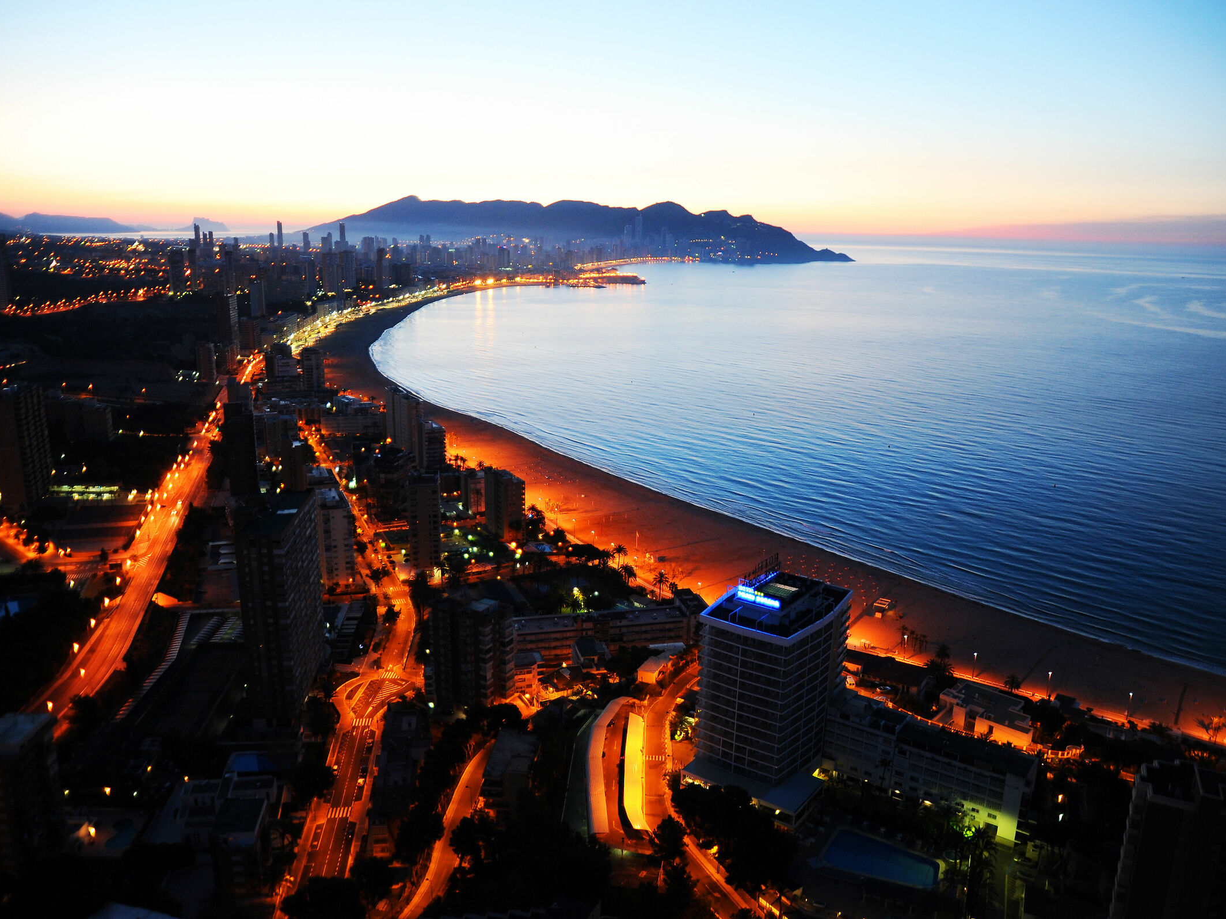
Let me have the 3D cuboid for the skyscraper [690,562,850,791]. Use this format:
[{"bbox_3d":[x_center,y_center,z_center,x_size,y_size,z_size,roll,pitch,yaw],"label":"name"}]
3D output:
[{"bbox_3d":[47.060,59.730,263.870,24.100,46.500,42.100,11,18,36],"label":"skyscraper"}]

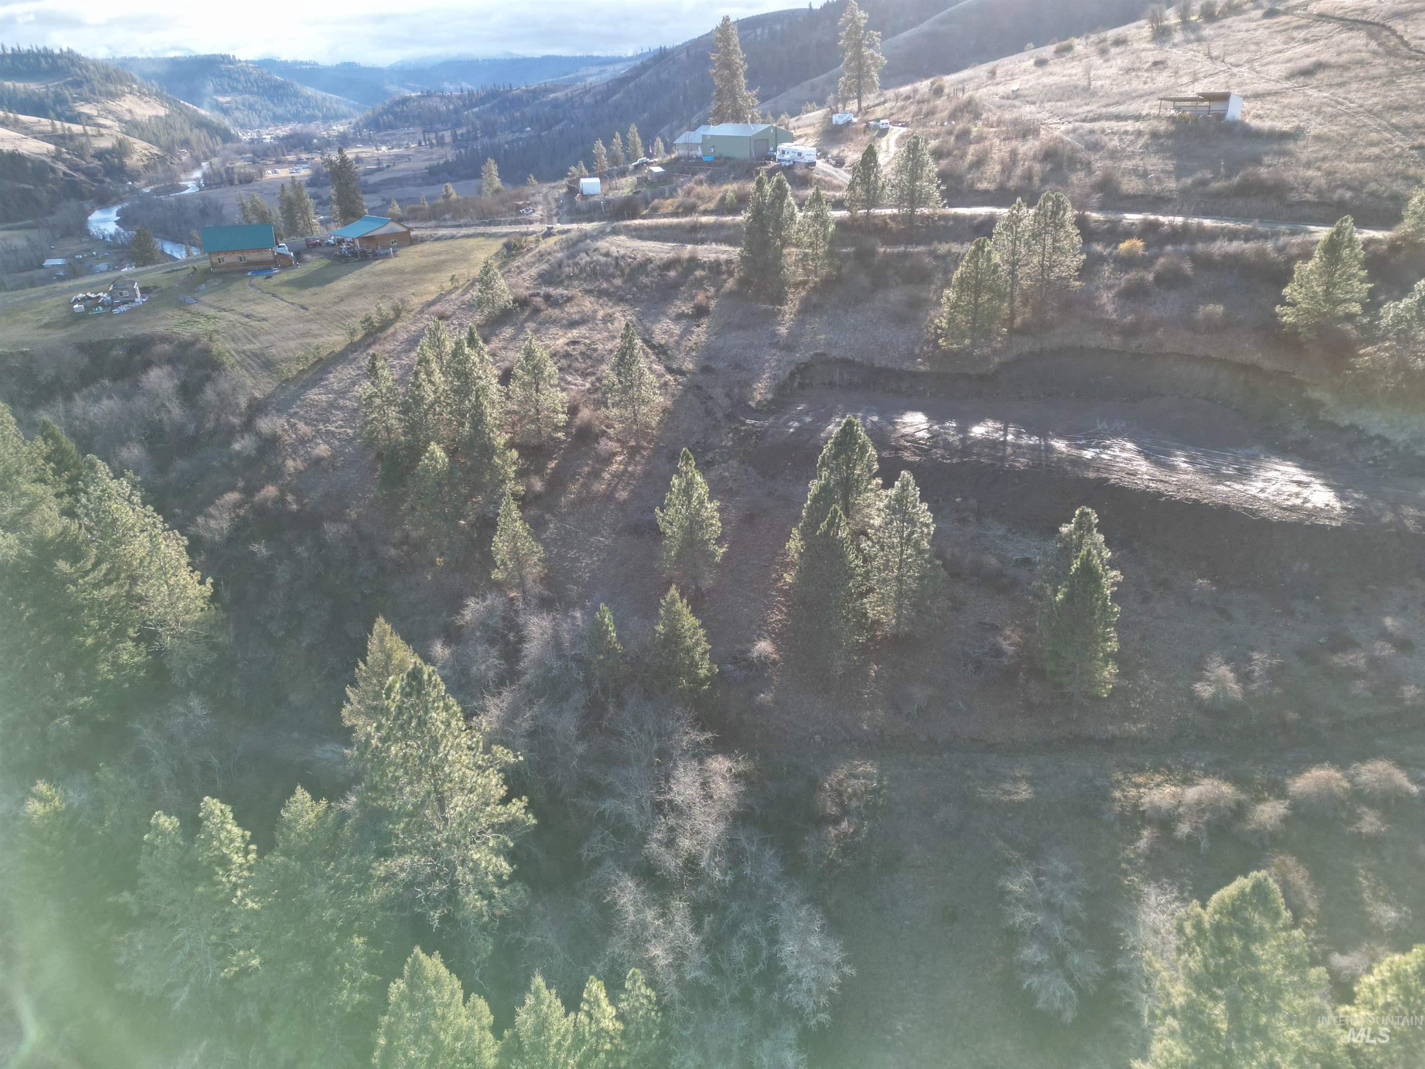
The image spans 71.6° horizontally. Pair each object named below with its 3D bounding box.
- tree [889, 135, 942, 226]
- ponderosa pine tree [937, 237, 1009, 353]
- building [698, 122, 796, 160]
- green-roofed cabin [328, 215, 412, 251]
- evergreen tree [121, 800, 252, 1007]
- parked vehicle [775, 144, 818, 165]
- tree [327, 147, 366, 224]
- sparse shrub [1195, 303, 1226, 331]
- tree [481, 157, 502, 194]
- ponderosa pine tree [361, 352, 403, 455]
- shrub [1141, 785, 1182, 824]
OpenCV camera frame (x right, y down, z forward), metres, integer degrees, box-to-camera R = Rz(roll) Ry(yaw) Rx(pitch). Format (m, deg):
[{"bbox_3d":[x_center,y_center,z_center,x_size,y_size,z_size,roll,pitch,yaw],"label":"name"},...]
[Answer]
[{"bbox_3d":[25.756,-44.995,125.215,6.500,10.400,6.500,-2,24,0],"label":"tree"},{"bbox_3d":[24.595,-22.683,93.143,6.500,10.300,6.500,-2,24,0],"label":"ponderosa pine tree"},{"bbox_3d":[6.898,-75.546,189.242,12.500,5.700,11.500,20,32,40],"label":"building"},{"bbox_3d":[-62.908,-56.120,184.000,9.600,5.200,12.000,17,29,33],"label":"green-roofed cabin"},{"bbox_3d":[-26.015,17.568,48.000,5.710,11.670,5.710,0,24,0],"label":"evergreen tree"},{"bbox_3d":[15.363,-69.357,180.432,8.500,3.300,2.500,14,28,32],"label":"parked vehicle"},{"bbox_3d":[-80.303,-73.943,212.109,8.445,16.989,8.445,-10,25,-17],"label":"tree"},{"bbox_3d":[51.078,-22.337,101.000,2.720,2.540,2.720,0,24,0],"label":"sparse shrub"},{"bbox_3d":[-55.003,-88.773,245.000,4.810,9.240,4.810,0,24,0],"label":"tree"},{"bbox_3d":[-37.774,-14.755,111.949,4.640,12.131,4.640,-10,25,-17],"label":"ponderosa pine tree"},{"bbox_3d":[22.667,13.583,49.937,2.000,1.700,2.000,-2,24,0],"label":"shrub"}]

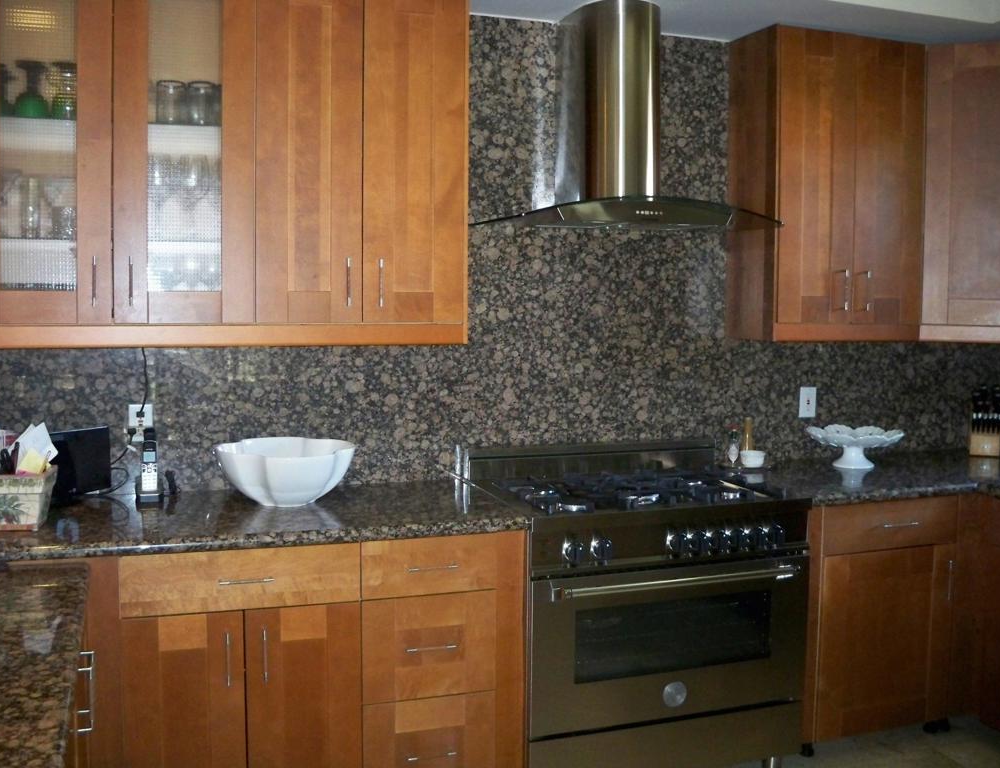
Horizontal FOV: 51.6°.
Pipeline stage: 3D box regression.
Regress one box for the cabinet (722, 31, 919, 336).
[{"bbox_3d":[1.152,-0.678,3.670,0.635,1.058,0.310,-1,4,-20],"label":"cabinet"}]

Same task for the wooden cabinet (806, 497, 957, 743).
[{"bbox_3d":[1.100,0.717,3.550,0.595,0.772,0.620,-1,4,-20],"label":"wooden cabinet"}]

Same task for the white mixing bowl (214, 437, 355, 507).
[{"bbox_3d":[-0.608,0.257,2.955,0.390,0.155,0.390,-1,4,-20],"label":"white mixing bowl"}]

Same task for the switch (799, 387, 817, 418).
[{"bbox_3d":[1.153,0.070,3.860,0.074,0.114,0.010,-1,4,-20],"label":"switch"}]

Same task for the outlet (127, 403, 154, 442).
[{"bbox_3d":[-1.058,0.118,3.055,0.070,0.112,0.010,-1,4,-20],"label":"outlet"}]

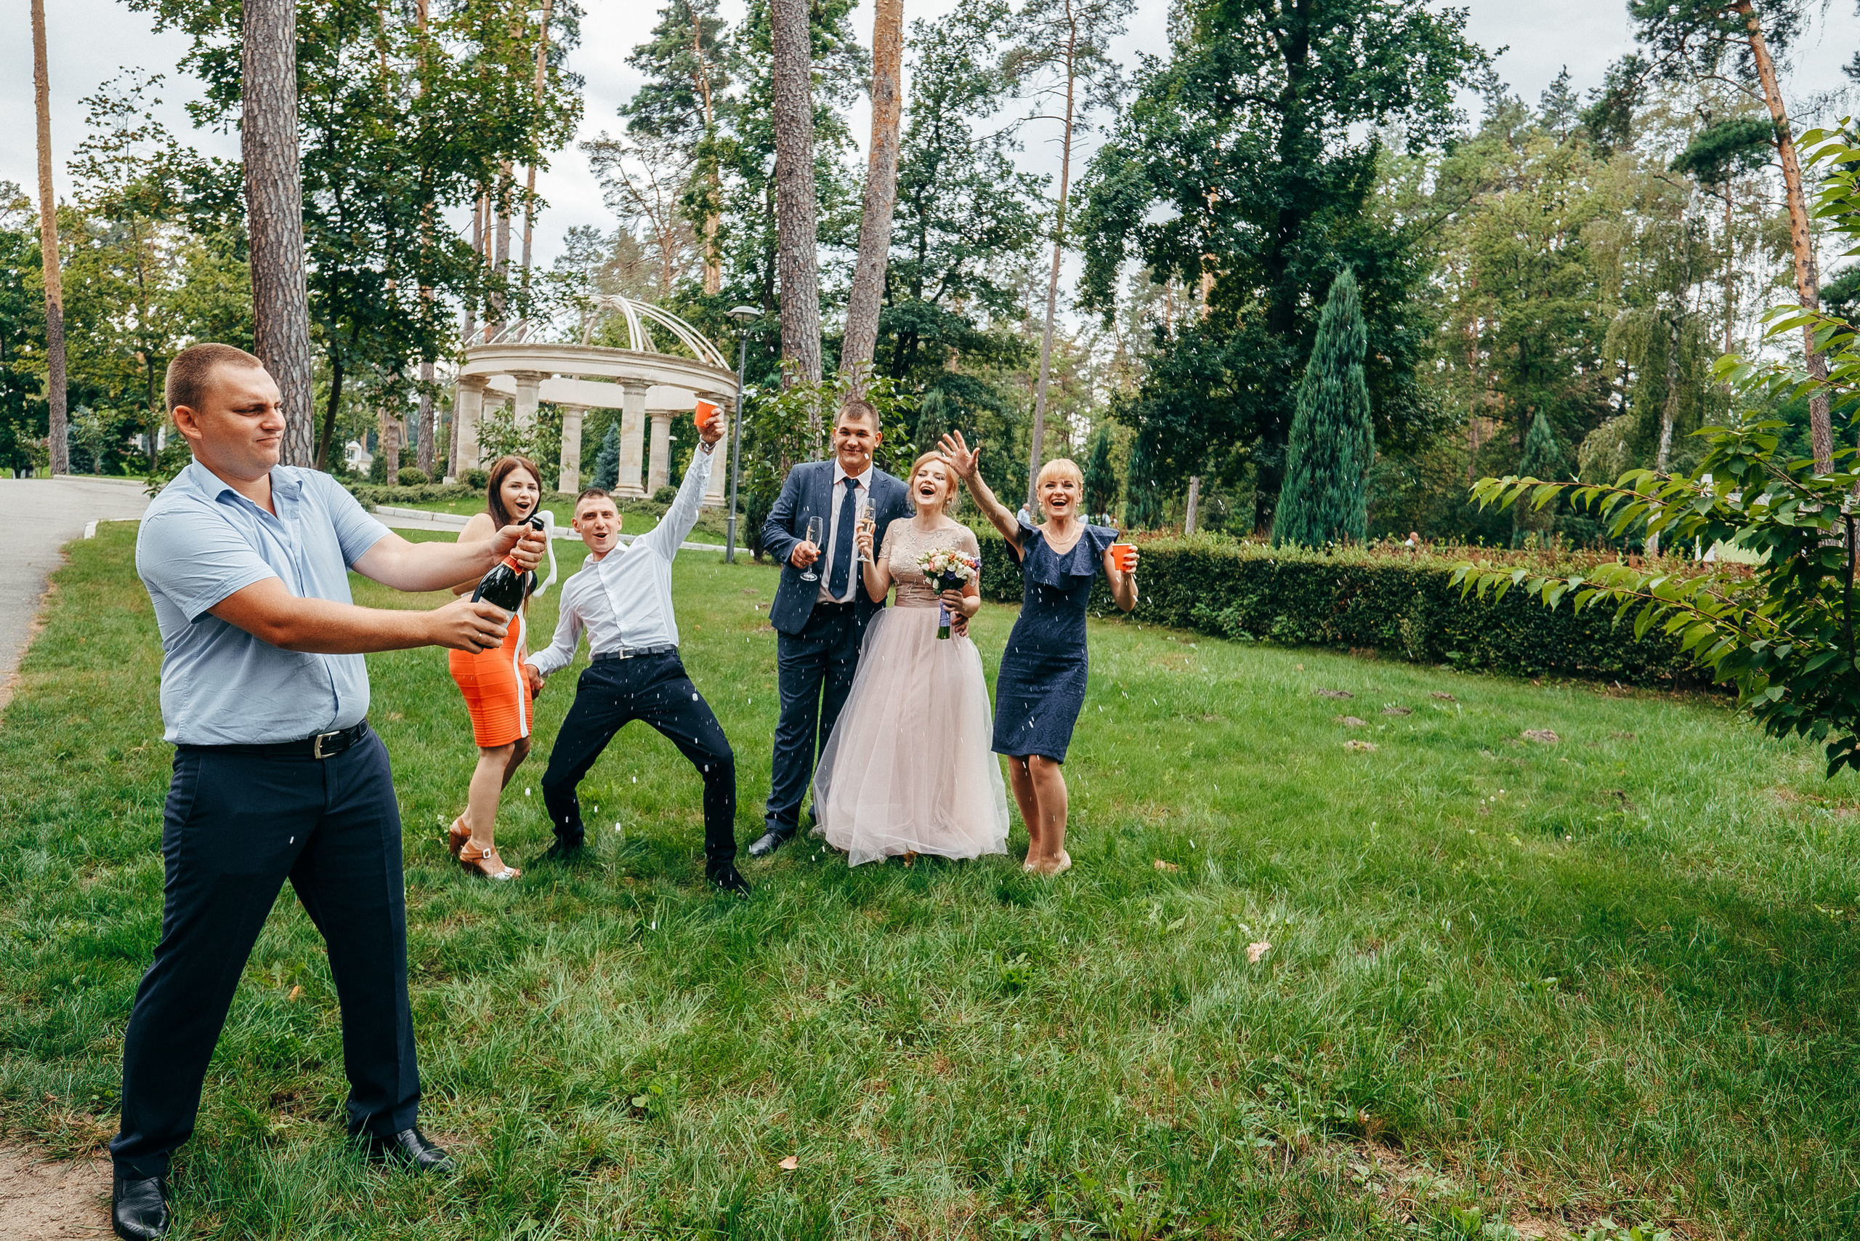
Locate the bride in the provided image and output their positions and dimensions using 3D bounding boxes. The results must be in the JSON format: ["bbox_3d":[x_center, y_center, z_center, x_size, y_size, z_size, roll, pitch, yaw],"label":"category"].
[{"bbox_3d":[-0.058,0.132,4.623,0.820,1.660,0.740,3,6,3],"label":"bride"}]

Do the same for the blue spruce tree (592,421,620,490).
[{"bbox_3d":[-13.624,-6.968,45.840,1.300,3.050,1.300,3,6,0],"label":"blue spruce tree"}]

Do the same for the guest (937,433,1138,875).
[{"bbox_3d":[0.453,0.146,4.409,0.780,1.730,0.460,4,6,6],"label":"guest"}]

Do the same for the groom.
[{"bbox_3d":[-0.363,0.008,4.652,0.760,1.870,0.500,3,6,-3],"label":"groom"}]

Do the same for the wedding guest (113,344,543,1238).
[{"bbox_3d":[-1.227,0.307,2.221,0.820,1.700,0.550,4,6,14],"label":"wedding guest"}]

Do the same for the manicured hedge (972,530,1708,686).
[{"bbox_3d":[4.426,-0.373,14.445,2.000,1.050,10.500,-3,8,-45],"label":"manicured hedge"}]

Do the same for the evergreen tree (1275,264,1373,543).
[{"bbox_3d":[6.438,-2.858,17.711,1.600,5.500,1.600,3,6,0],"label":"evergreen tree"}]

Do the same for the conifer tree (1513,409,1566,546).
[{"bbox_3d":[16.424,-3.297,29.240,1.550,4.950,1.550,3,6,0],"label":"conifer tree"}]

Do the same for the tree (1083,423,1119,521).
[{"bbox_3d":[5.175,-3.860,32.779,1.150,4.200,1.150,3,6,0],"label":"tree"}]

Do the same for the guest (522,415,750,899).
[{"bbox_3d":[-1.126,0.088,4.159,0.850,1.740,0.560,2,6,-8],"label":"guest"}]

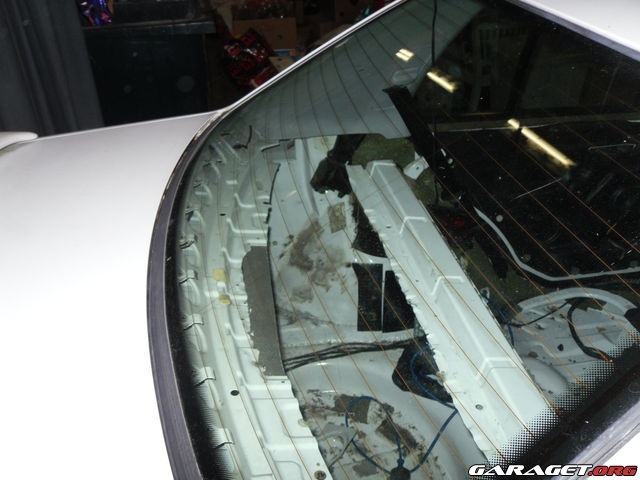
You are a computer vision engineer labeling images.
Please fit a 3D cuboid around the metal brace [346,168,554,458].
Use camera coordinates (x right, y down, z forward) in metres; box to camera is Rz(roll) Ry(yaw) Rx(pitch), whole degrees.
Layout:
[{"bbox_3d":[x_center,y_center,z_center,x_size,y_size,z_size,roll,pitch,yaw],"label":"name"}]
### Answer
[{"bbox_3d":[0.237,0.083,1.363,0.148,0.057,1.005,-6,34,-9],"label":"metal brace"}]

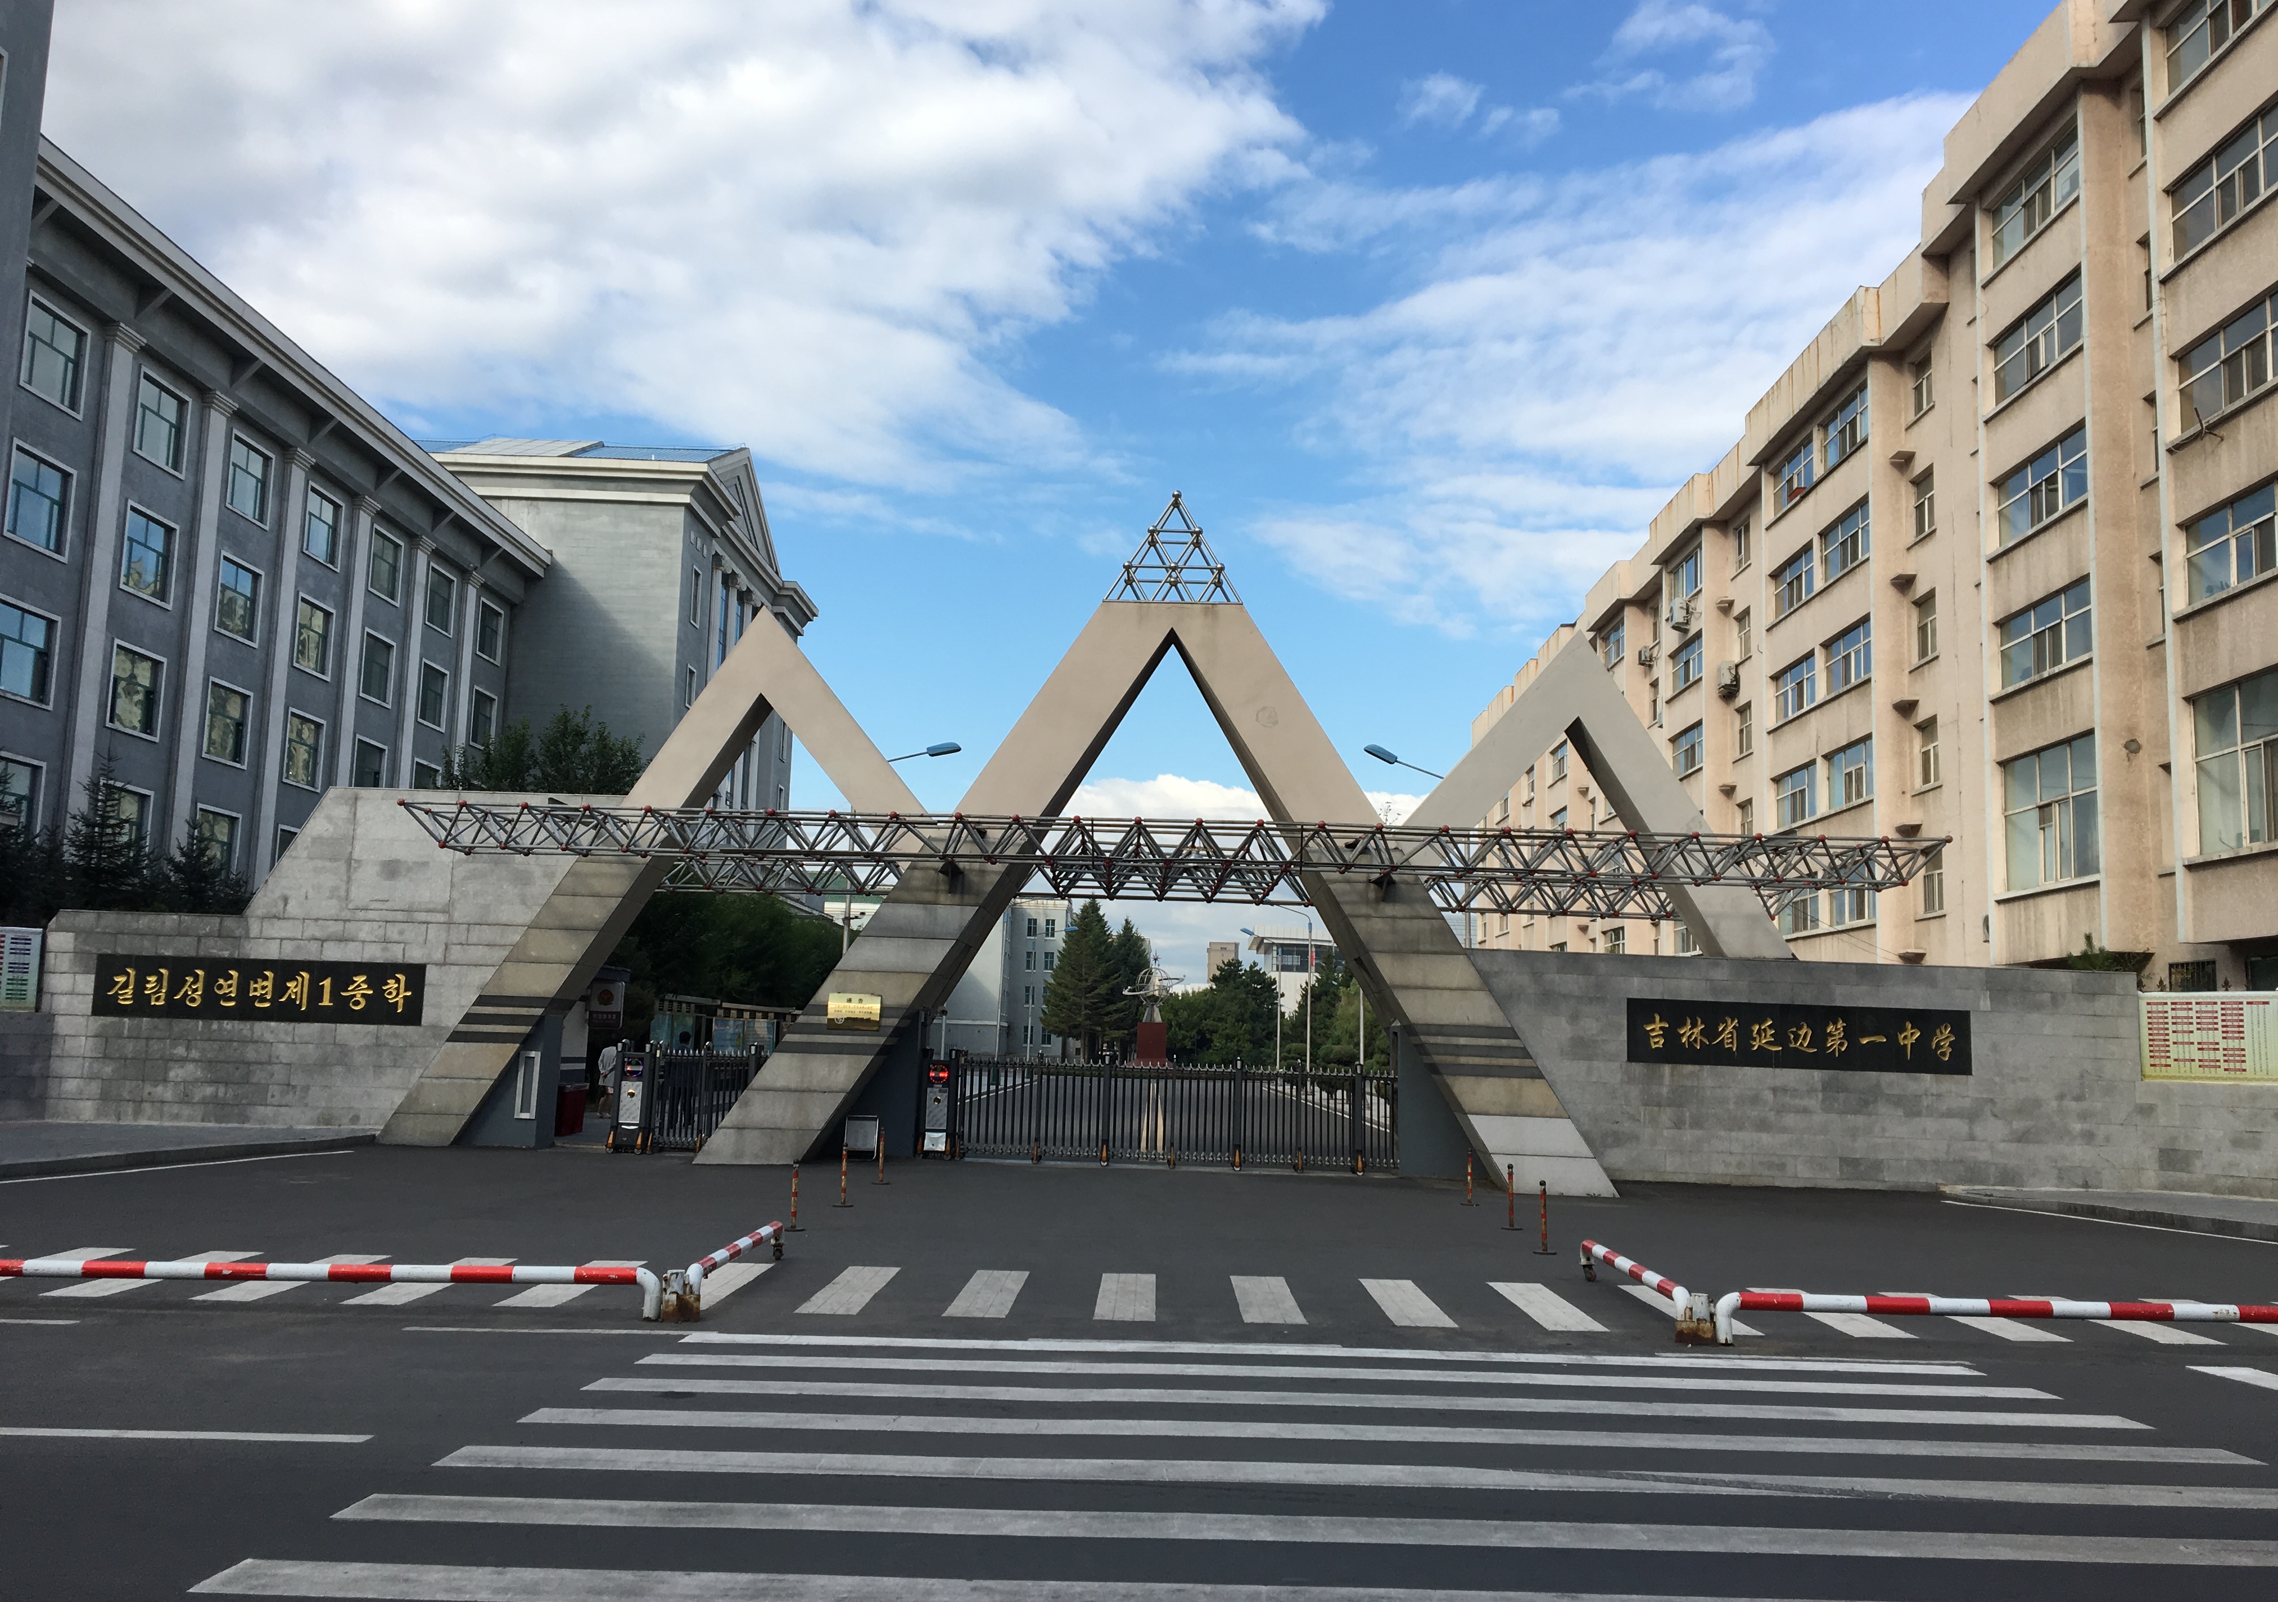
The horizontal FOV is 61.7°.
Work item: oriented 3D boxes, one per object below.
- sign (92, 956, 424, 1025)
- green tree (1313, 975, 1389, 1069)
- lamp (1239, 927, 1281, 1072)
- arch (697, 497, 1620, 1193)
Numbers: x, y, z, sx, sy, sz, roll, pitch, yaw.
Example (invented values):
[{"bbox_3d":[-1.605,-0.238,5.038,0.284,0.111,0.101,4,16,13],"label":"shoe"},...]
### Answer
[{"bbox_3d":[-13.271,2.859,28.783,4.990,0.920,0.100,2,-8,0],"label":"sign"},{"bbox_3d":[8.986,9.718,79.417,3.700,4.980,3.600,2,-8,0],"label":"green tree"},{"bbox_3d":[5.847,9.991,92.498,2.120,7.650,0.400,2,-8,0],"label":"lamp"},{"bbox_3d":[0.377,0.437,26.431,12.240,9.410,1.050,2,-8,0],"label":"arch"}]

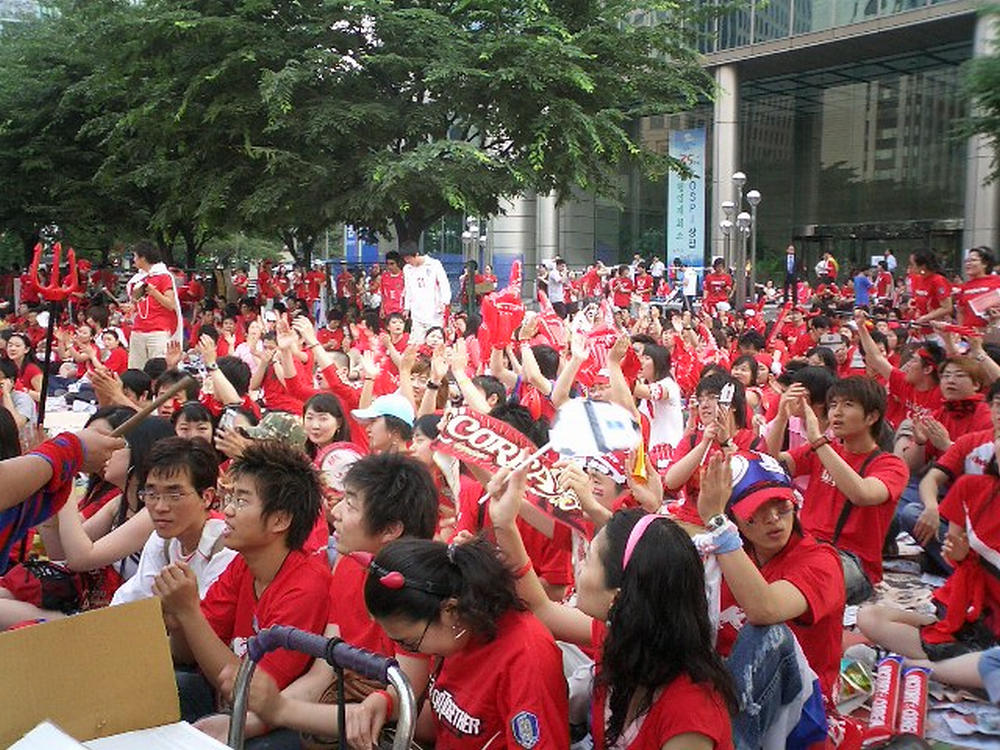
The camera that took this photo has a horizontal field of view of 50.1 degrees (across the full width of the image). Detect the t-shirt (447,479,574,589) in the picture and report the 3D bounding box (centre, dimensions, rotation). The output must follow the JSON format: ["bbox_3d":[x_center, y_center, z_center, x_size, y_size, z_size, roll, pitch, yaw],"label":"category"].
[{"bbox_3d":[0.044,0.476,3.450,0.440,0.470,0.280,4,6,37],"label":"t-shirt"}]

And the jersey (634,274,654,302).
[{"bbox_3d":[3.301,-1.983,24.500,0.480,0.670,0.270,1,5,9],"label":"jersey"}]

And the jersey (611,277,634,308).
[{"bbox_3d":[2.326,-1.567,20.300,0.480,0.600,0.280,-1,5,-6],"label":"jersey"}]

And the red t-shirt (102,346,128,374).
[{"bbox_3d":[-3.823,-0.124,10.600,0.370,0.440,0.260,3,6,30],"label":"red t-shirt"}]

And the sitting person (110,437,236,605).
[{"bbox_3d":[-0.860,0.608,2.690,0.520,0.870,0.660,4,7,37],"label":"sitting person"}]

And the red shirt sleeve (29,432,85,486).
[{"bbox_3d":[-0.807,0.154,1.950,0.105,0.110,0.110,-2,5,-17],"label":"red shirt sleeve"}]

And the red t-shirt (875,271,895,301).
[{"bbox_3d":[7.194,-1.675,20.000,0.300,0.560,0.430,-2,5,-23],"label":"red t-shirt"}]

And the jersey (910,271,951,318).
[{"bbox_3d":[3.496,-0.623,8.700,0.290,0.540,0.440,-2,5,-25],"label":"jersey"}]

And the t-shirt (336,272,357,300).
[{"bbox_3d":[-2.915,-1.700,20.300,0.420,0.560,0.280,-1,5,-9],"label":"t-shirt"}]

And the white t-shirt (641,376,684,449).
[{"bbox_3d":[0.918,0.233,6.000,0.260,0.470,0.400,0,5,-5],"label":"white t-shirt"}]

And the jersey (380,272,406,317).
[{"bbox_3d":[-1.339,-1.017,13.500,0.420,0.580,0.280,0,5,6],"label":"jersey"}]

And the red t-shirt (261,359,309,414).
[{"bbox_3d":[-1.746,0.094,8.700,0.480,0.580,0.320,4,6,33],"label":"red t-shirt"}]

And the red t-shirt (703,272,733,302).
[{"bbox_3d":[3.520,-1.408,17.300,0.490,0.560,0.280,0,5,3],"label":"red t-shirt"}]

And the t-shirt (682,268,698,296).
[{"bbox_3d":[4.456,-2.163,25.000,0.300,0.680,0.450,3,6,28],"label":"t-shirt"}]

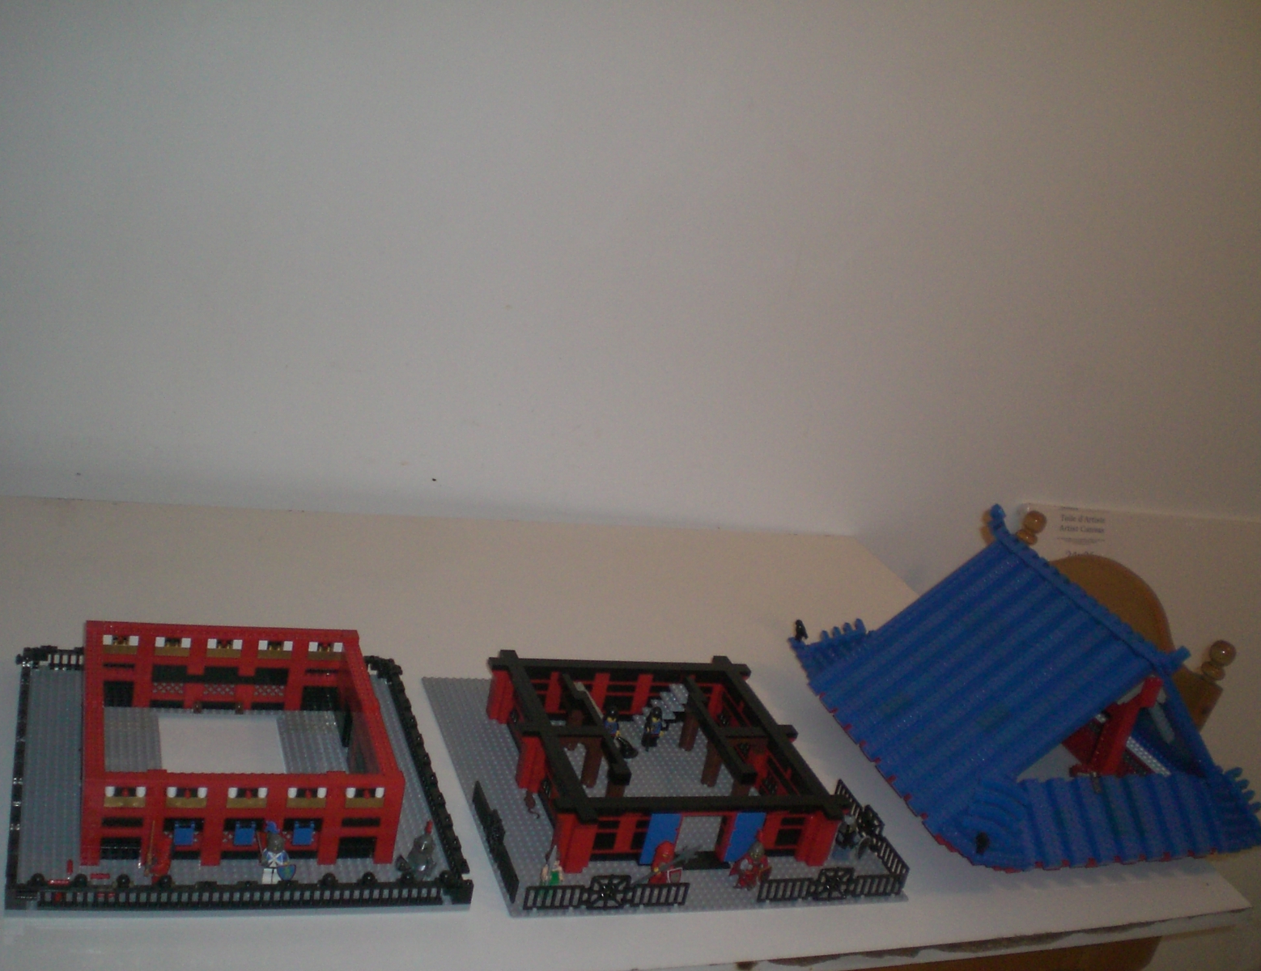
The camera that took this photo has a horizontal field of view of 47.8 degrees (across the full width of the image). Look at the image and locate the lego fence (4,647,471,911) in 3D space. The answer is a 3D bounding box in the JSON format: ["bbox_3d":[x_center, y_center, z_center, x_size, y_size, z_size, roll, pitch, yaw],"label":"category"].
[{"bbox_3d":[-0.348,0.244,1.247,0.354,0.025,0.354,5,22,-21],"label":"lego fence"}]

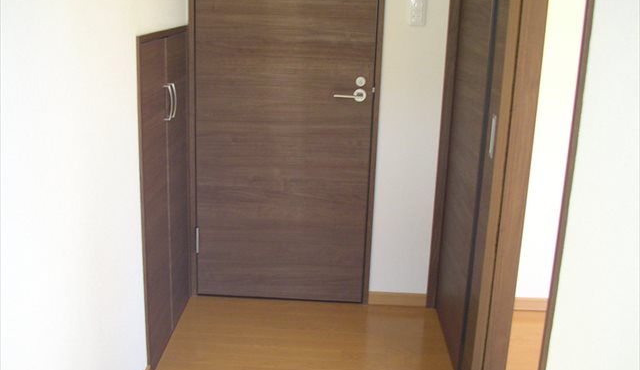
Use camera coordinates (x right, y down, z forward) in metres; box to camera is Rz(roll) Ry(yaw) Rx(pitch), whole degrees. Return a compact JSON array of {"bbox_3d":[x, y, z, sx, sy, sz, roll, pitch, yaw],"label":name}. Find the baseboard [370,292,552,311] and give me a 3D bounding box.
[{"bbox_3d":[0.596,0.497,2.995,0.771,0.060,0.014,2,15,1],"label":"baseboard"}]

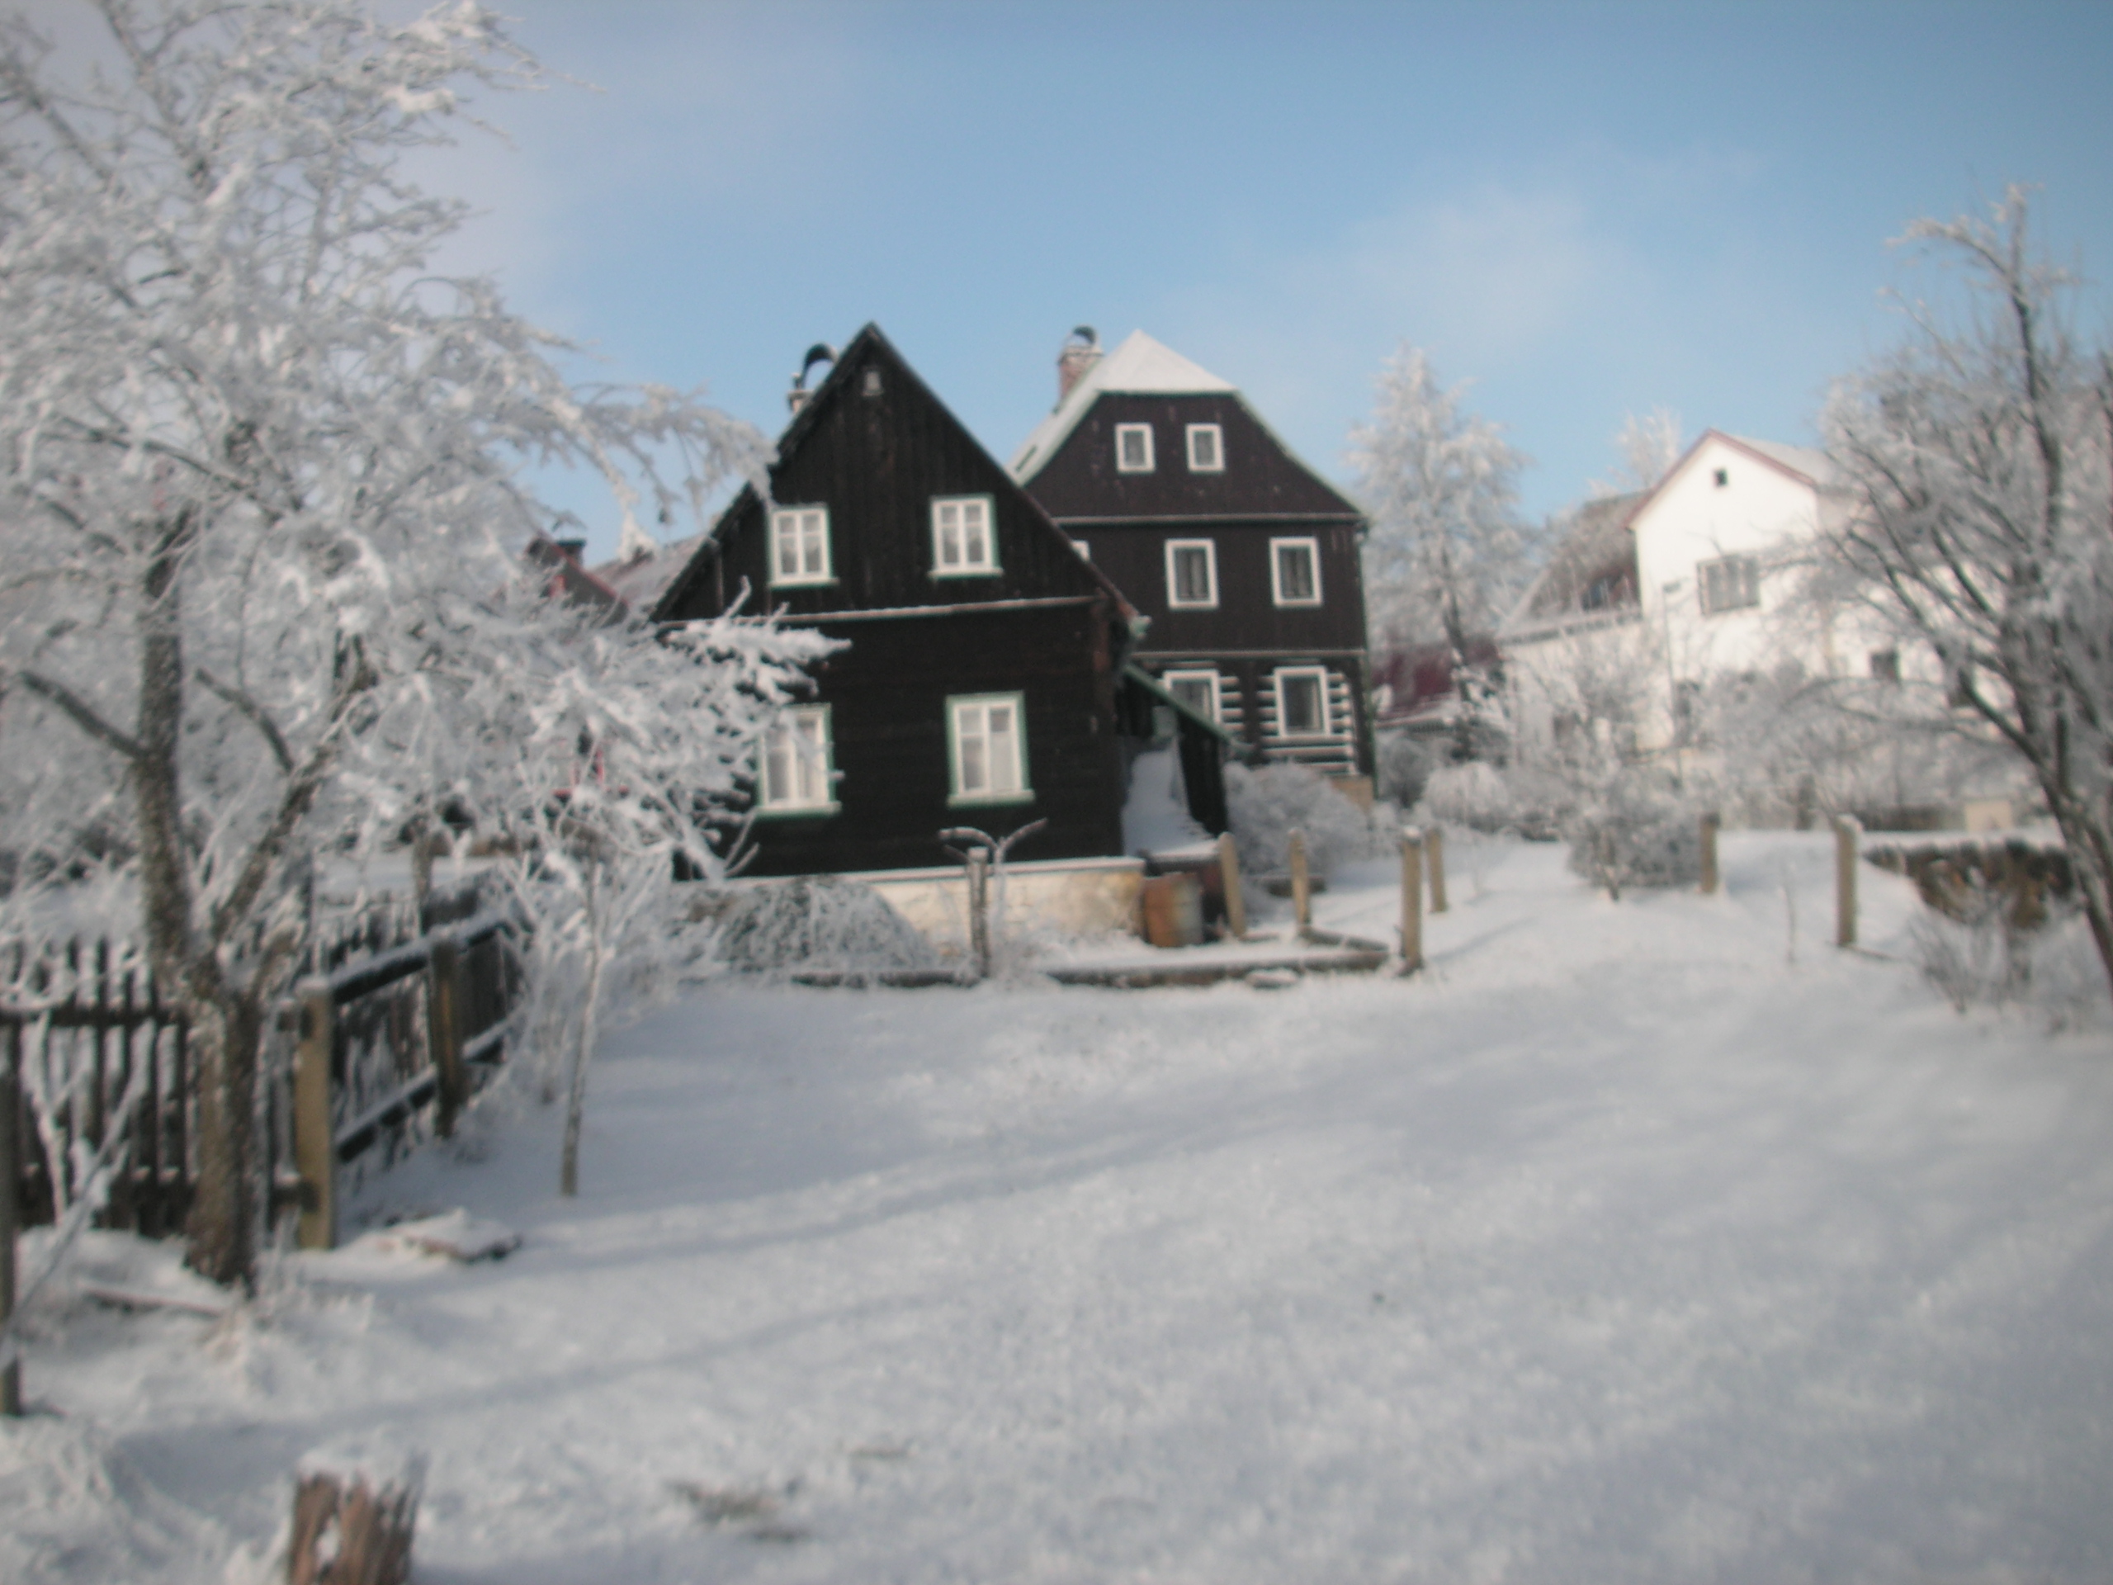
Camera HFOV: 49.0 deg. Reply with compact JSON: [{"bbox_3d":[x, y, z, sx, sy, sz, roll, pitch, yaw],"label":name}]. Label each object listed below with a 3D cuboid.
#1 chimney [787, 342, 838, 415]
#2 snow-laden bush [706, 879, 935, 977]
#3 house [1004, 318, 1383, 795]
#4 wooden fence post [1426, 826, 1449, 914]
[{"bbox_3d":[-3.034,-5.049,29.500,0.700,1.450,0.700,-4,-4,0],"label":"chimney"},{"bbox_3d":[-2.258,1.305,22.500,2.150,0.960,1.500,-4,-4,0],"label":"snow-laden bush"},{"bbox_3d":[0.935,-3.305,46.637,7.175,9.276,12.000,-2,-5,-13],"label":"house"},{"bbox_3d":[4.518,0.908,27.454,0.155,1.020,0.155,-4,-5,0],"label":"wooden fence post"}]

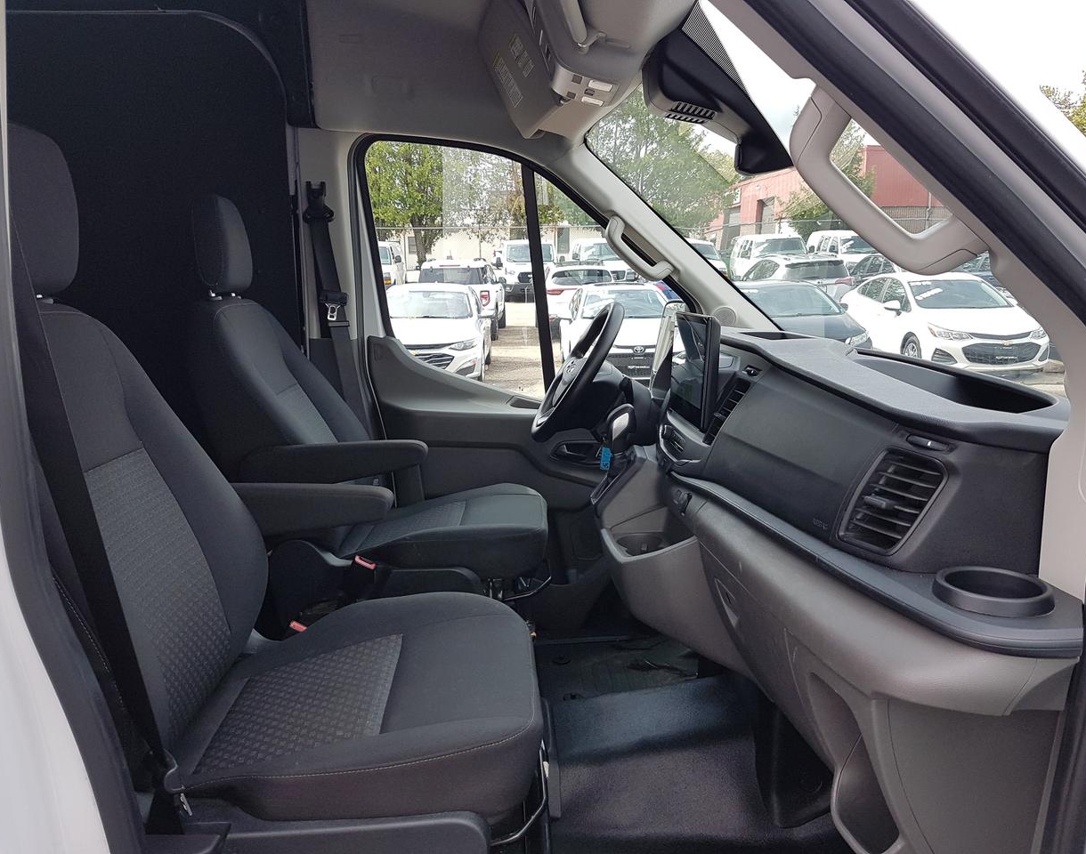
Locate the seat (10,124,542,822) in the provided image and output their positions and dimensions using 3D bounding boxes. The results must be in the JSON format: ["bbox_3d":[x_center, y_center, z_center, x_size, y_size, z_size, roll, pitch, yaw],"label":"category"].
[{"bbox_3d":[-0.375,0.018,1.213,0.790,0.870,0.540,0,10,0],"label":"seat"}]

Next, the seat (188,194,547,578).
[{"bbox_3d":[-0.375,-0.122,2.016,0.790,0.860,0.540,0,10,0],"label":"seat"}]

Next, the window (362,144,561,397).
[{"bbox_3d":[-0.230,-0.430,2.422,0.560,0.710,0.080,0,10,0],"label":"window"}]

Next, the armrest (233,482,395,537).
[{"bbox_3d":[-0.430,0.143,1.495,0.360,0.088,0.075,0,10,0],"label":"armrest"}]

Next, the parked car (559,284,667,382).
[{"bbox_3d":[1.120,-1.457,13.050,1.790,1.440,4.630,0,10,-2],"label":"parked car"}]

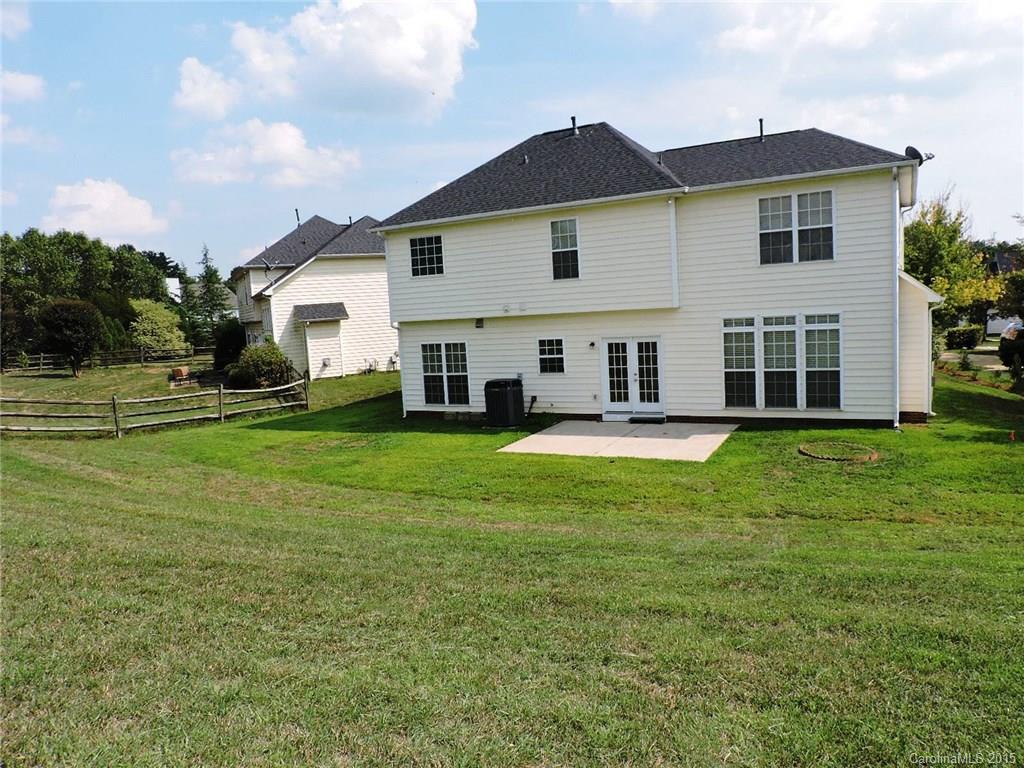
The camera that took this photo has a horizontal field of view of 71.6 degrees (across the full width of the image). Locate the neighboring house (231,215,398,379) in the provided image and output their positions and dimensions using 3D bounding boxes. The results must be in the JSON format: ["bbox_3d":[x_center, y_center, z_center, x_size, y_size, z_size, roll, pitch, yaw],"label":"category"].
[{"bbox_3d":[-9.961,-5.640,41.432,10.800,9.700,13.000,-6,6,-26],"label":"neighboring house"}]

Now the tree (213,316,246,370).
[{"bbox_3d":[-16.313,-2.339,41.000,2.050,3.100,2.100,-5,6,-21],"label":"tree"}]

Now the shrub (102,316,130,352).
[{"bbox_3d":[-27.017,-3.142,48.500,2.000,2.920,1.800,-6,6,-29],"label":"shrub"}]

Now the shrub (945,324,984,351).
[{"bbox_3d":[24.537,-2.522,38.500,2.150,1.402,1.700,1,6,32],"label":"shrub"}]

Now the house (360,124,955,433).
[{"bbox_3d":[5.069,-4.011,23.779,15.450,9.250,10.650,0,6,27],"label":"house"}]

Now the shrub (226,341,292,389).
[{"bbox_3d":[-11.131,-0.860,31.300,2.850,2.104,2.500,-5,6,-19],"label":"shrub"}]

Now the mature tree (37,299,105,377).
[{"bbox_3d":[-24.321,-2.540,39.200,3.700,4.337,3.700,-6,6,-31],"label":"mature tree"}]

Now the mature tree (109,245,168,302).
[{"bbox_3d":[-34.627,-8.180,66.000,5.800,9.520,5.800,-6,6,-27],"label":"mature tree"}]

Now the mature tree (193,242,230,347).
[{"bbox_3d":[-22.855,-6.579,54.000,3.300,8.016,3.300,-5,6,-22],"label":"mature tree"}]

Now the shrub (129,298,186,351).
[{"bbox_3d":[-23.716,-3.713,47.500,3.900,3.991,3.900,-6,6,-26],"label":"shrub"}]

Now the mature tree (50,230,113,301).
[{"bbox_3d":[-38.806,-8.473,64.000,6.000,10.665,6.000,-6,6,-30],"label":"mature tree"}]

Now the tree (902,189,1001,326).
[{"bbox_3d":[25.380,-6.641,41.000,5.900,8.784,5.700,0,6,32],"label":"tree"}]

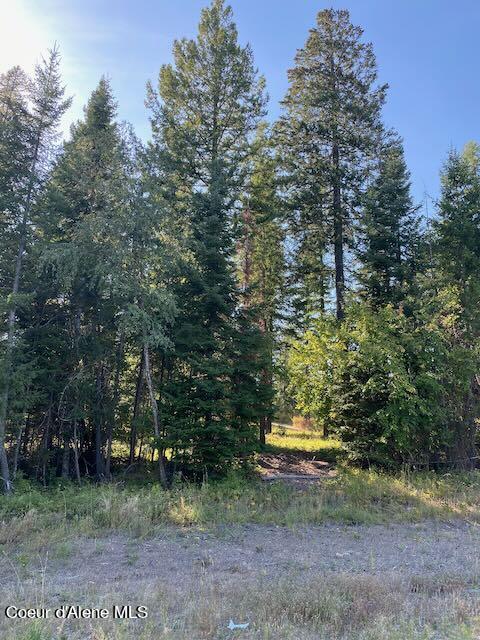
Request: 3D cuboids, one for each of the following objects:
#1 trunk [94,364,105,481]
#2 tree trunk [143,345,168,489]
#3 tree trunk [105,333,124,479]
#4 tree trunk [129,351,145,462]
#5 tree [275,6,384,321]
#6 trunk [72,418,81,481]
[{"bbox_3d":[-3.485,2.550,11.933,0.174,2.794,0.174,-3,-11,-1],"label":"trunk"},{"bbox_3d":[-1.949,2.190,11.086,0.150,3.325,0.150,-9,-11,-2],"label":"tree trunk"},{"bbox_3d":[-3.098,2.110,12.018,0.138,3.646,0.138,3,-11,1],"label":"tree trunk"},{"bbox_3d":[-3.116,2.658,14.560,0.151,3.373,0.151,4,-11,1],"label":"tree trunk"},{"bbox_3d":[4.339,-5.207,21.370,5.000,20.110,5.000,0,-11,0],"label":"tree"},{"bbox_3d":[-3.847,3.102,11.419,0.090,1.509,0.090,-8,-11,-2],"label":"trunk"}]

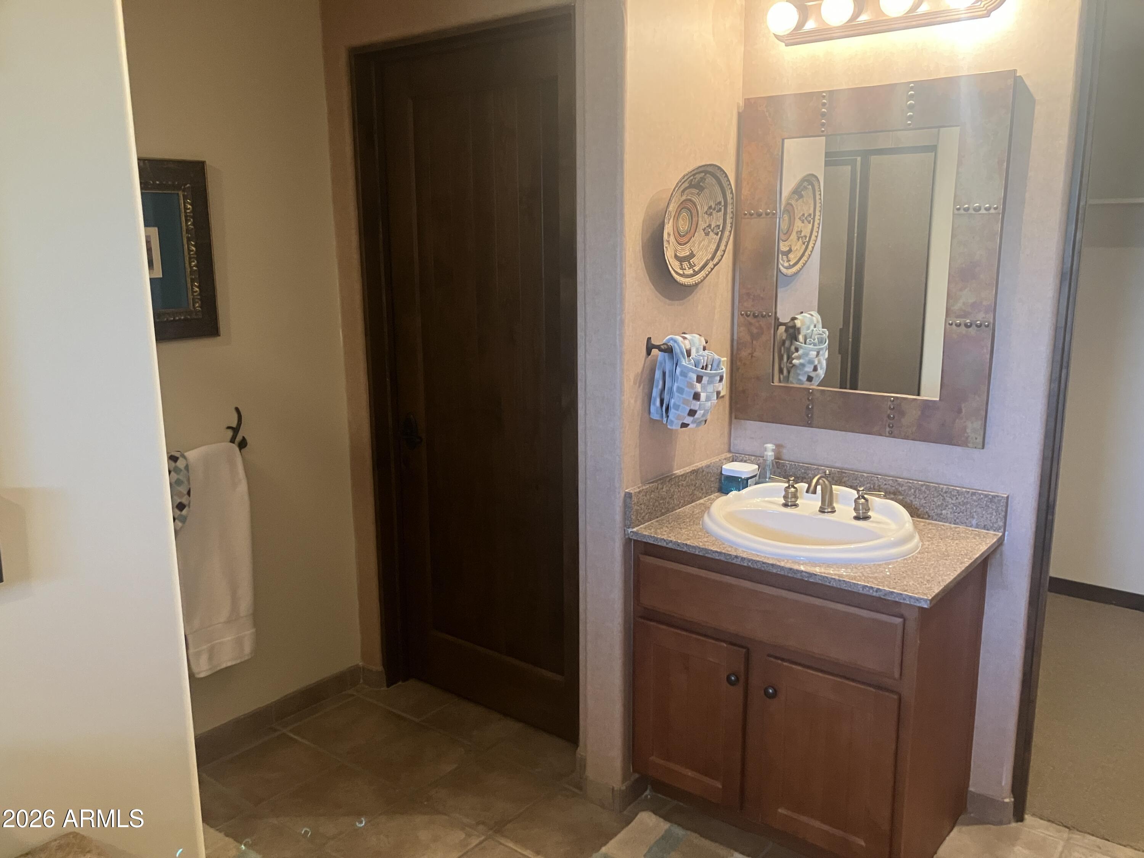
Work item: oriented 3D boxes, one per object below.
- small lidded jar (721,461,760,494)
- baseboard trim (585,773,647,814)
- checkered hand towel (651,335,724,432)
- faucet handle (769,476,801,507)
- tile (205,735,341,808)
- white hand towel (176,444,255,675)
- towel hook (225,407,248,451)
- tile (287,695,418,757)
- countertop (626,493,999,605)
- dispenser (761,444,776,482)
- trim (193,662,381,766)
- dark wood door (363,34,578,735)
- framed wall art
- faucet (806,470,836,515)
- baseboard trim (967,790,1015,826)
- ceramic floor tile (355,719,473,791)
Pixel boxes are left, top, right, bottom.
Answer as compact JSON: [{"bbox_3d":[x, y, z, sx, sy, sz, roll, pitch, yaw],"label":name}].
[{"bbox_3d":[0.511,0.150,2.804,0.080,0.079,0.074,9,15,38],"label":"small lidded jar"},{"bbox_3d":[0.122,1.017,2.650,0.137,0.077,0.120,9,15,38],"label":"baseboard trim"},{"bbox_3d":[0.310,-0.135,2.456,0.126,0.235,0.205,9,15,38],"label":"checkered hand towel"},{"bbox_3d":[0.595,0.172,2.587,0.088,0.082,0.050,9,15,38],"label":"faucet handle"},{"bbox_3d":[-0.918,1.034,2.823,0.293,0.010,0.290,9,15,38],"label":"tile"},{"bbox_3d":[-1.069,0.387,2.763,0.080,0.700,0.210,8,14,38],"label":"white hand towel"},{"bbox_3d":[-1.006,0.011,2.772,0.072,0.151,0.050,9,15,38],"label":"towel hook"},{"bbox_3d":[-0.728,0.983,3.047,0.300,0.010,0.300,8,14,38],"label":"tile"},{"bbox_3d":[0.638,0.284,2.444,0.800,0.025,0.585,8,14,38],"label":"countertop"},{"bbox_3d":[0.581,0.127,2.735,0.070,0.170,0.065,8,14,38],"label":"dispenser"},{"bbox_3d":[-1.014,0.946,3.009,0.015,0.080,0.830,8,14,38],"label":"trim"},{"bbox_3d":[-0.258,-0.094,2.940,0.833,2.130,0.045,8,14,38],"label":"dark wood door"},{"bbox_3d":[-1.171,-0.485,2.523,0.030,0.500,0.410,8,14,38],"label":"framed wall art"},{"bbox_3d":[0.669,0.178,2.489,0.050,0.115,0.155,8,14,38],"label":"faucet"},{"bbox_3d":[1.147,1.034,2.540,0.112,0.071,0.016,9,15,38],"label":"baseboard trim"},{"bbox_3d":[-0.497,1.021,2.870,0.293,0.010,0.296,9,15,38],"label":"ceramic floor tile"}]

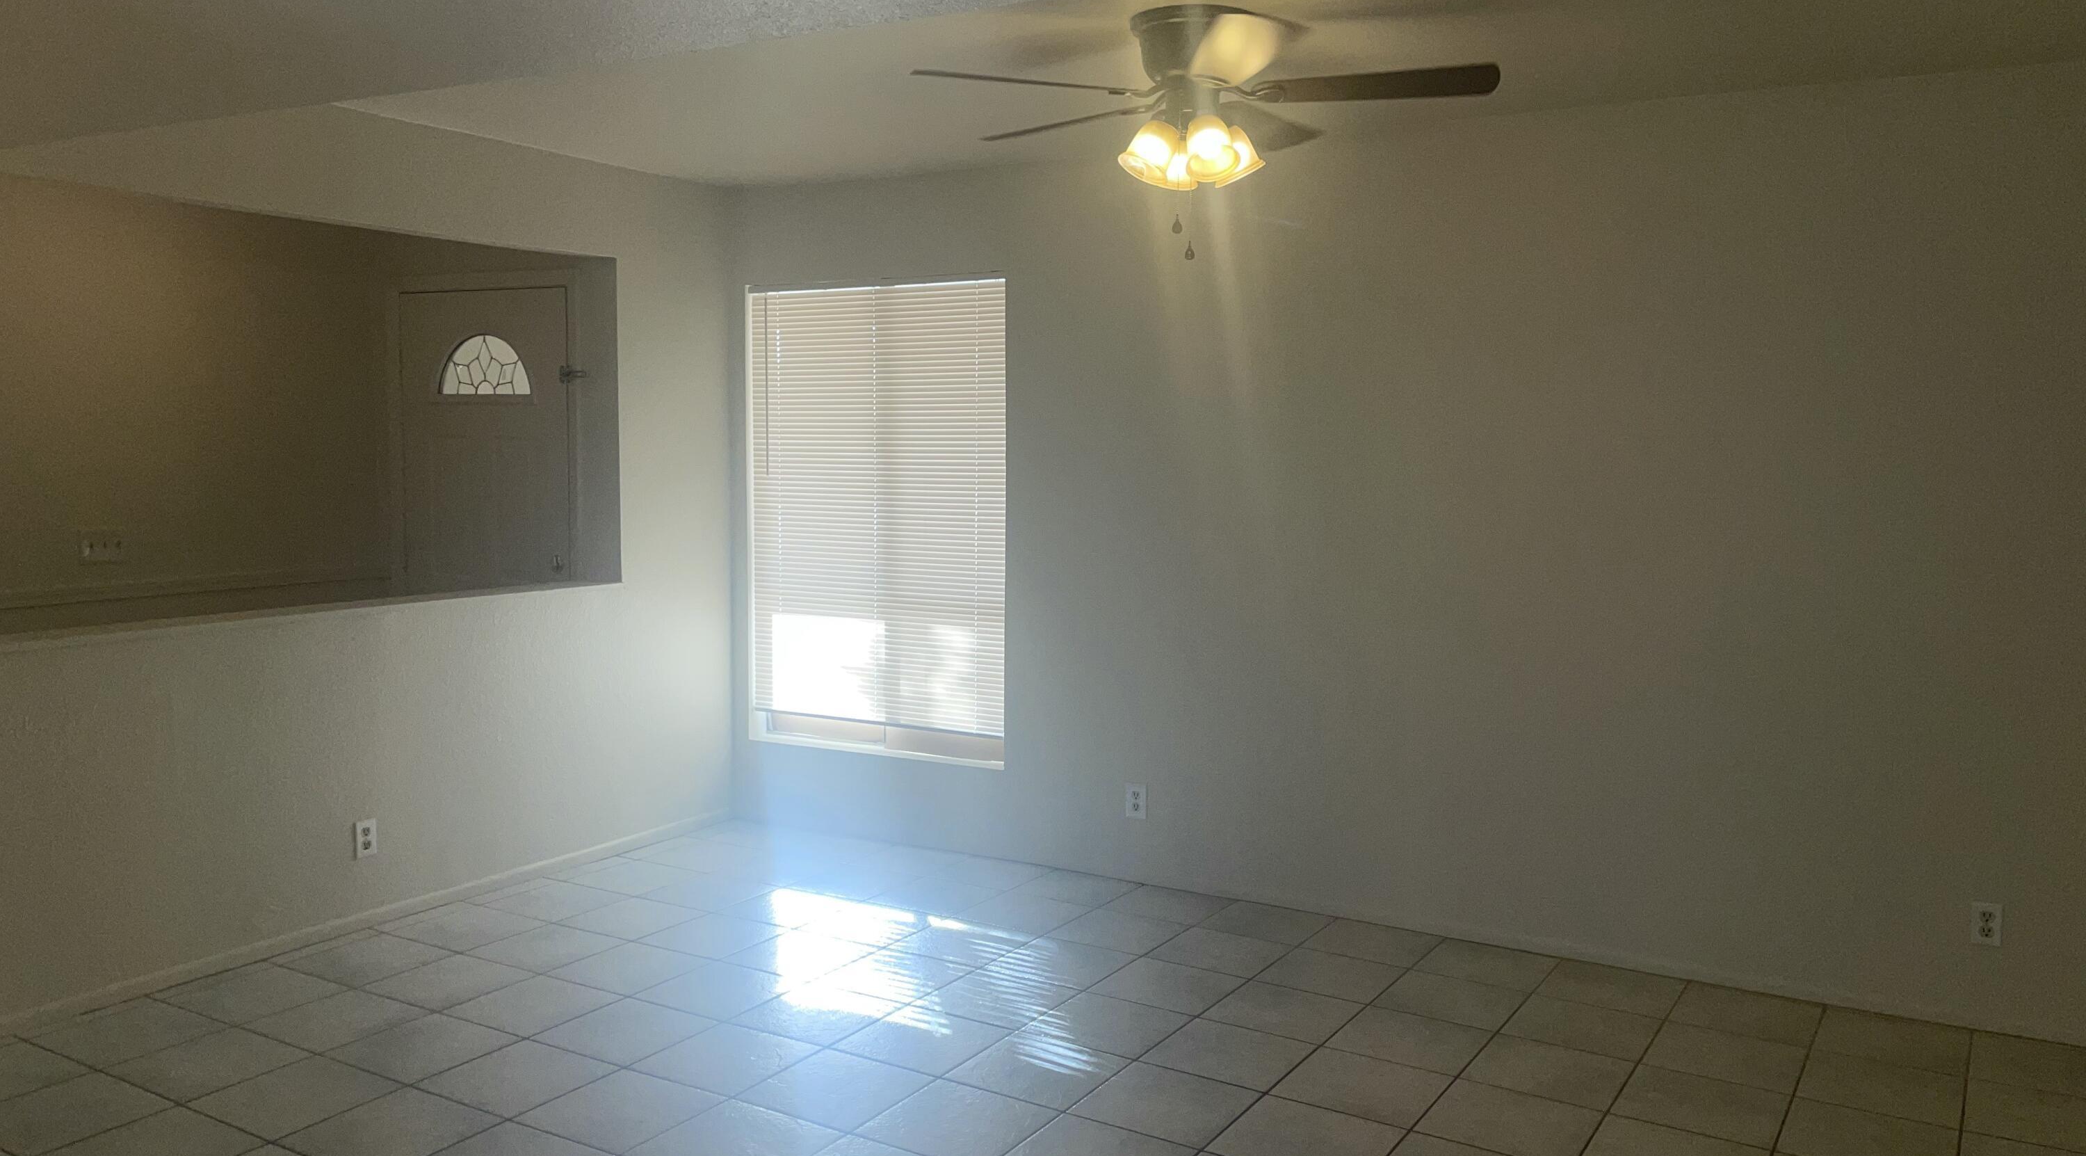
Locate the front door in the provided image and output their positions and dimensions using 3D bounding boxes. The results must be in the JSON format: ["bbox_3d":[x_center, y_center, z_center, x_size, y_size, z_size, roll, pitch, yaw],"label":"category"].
[{"bbox_3d":[-2.133,-0.070,6.025,0.914,2.035,0.050,3,6,30],"label":"front door"}]

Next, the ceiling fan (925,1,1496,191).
[{"bbox_3d":[0.333,-1.057,3.465,1.290,0.380,1.270,3,6,30],"label":"ceiling fan"}]

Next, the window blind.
[{"bbox_3d":[-0.612,-0.279,5.780,1.155,1.640,0.045,3,6,30],"label":"window blind"}]

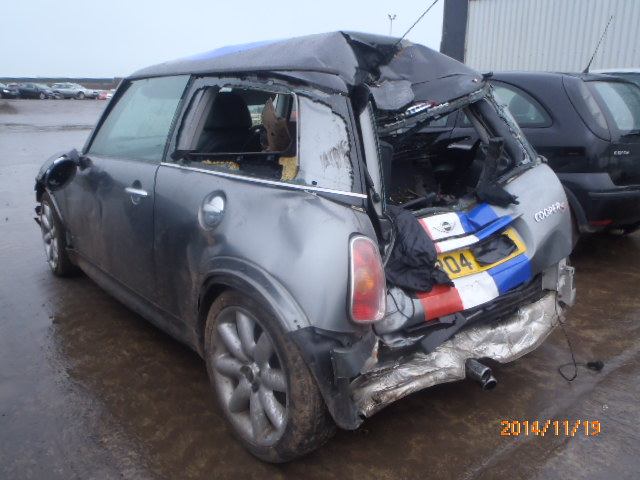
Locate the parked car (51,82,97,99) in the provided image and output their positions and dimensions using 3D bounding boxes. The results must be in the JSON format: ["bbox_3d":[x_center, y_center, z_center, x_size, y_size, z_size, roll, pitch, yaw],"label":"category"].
[{"bbox_3d":[-22.948,-13.824,48.000,4.300,1.430,1.730,3,15,9],"label":"parked car"}]

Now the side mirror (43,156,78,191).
[{"bbox_3d":[-1.323,-0.352,2.671,0.185,0.160,0.110,-11,18,-38],"label":"side mirror"}]

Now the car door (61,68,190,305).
[{"bbox_3d":[-0.959,-0.286,2.518,0.220,0.970,1.340,-11,18,-38],"label":"car door"}]

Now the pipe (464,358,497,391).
[{"bbox_3d":[0.581,0.488,1.885,0.075,0.080,0.140,-11,18,-38],"label":"pipe"}]

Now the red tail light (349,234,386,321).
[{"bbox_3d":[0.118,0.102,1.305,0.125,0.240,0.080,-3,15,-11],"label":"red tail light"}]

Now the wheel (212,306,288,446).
[{"bbox_3d":[-0.175,0.421,1.682,0.180,0.455,0.455,-11,18,-38],"label":"wheel"}]

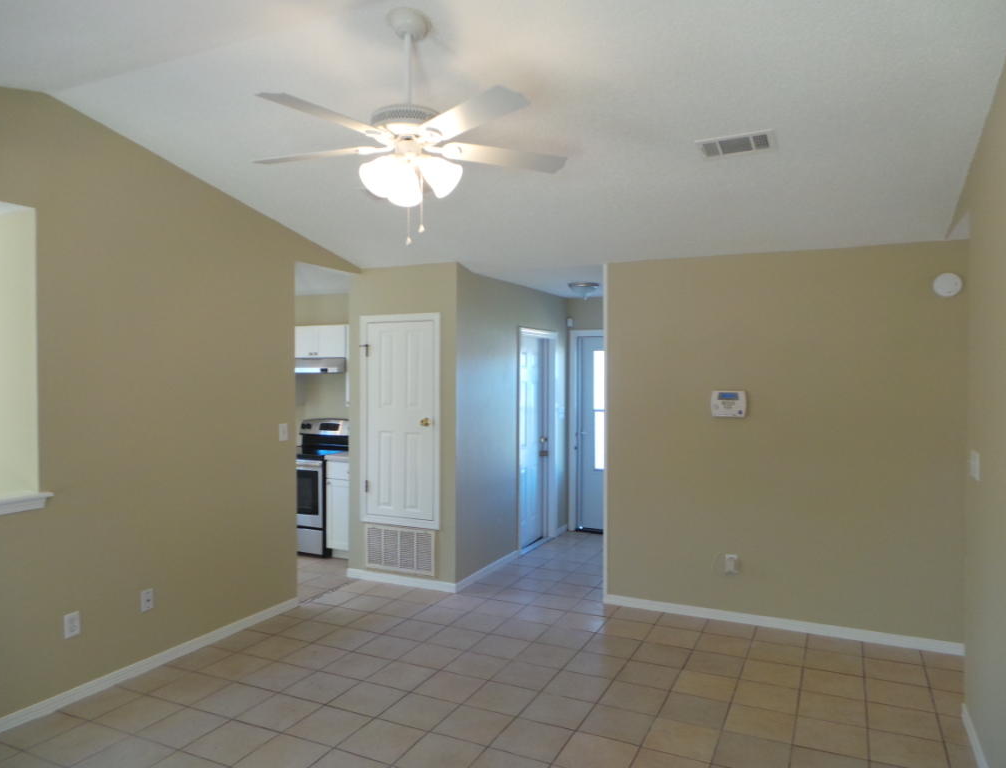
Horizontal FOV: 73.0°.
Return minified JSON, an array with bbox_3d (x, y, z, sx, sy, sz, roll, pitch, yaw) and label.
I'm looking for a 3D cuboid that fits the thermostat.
[{"bbox_3d":[1.494,0.136,4.501,0.207,0.168,0.040,0,1,27],"label":"thermostat"}]

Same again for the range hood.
[{"bbox_3d":[-1.744,-0.171,6.542,0.765,0.145,0.460,0,1,27],"label":"range hood"}]

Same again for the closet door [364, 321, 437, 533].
[{"bbox_3d":[-0.817,0.284,5.341,0.735,1.640,0.045,0,1,27],"label":"closet door"}]

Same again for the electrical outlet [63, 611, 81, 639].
[{"bbox_3d":[-2.162,1.212,3.418,0.010,0.116,0.075,0,1,27],"label":"electrical outlet"}]

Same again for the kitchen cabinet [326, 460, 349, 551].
[{"bbox_3d":[-1.219,1.118,6.225,0.490,0.840,0.600,0,1,27],"label":"kitchen cabinet"}]

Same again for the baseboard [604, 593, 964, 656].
[{"bbox_3d":[1.716,1.551,4.441,2.173,0.068,0.015,0,1,25],"label":"baseboard"}]

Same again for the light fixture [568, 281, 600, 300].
[{"bbox_3d":[0.704,-0.814,5.996,0.280,0.145,0.280,0,1,0],"label":"light fixture"}]

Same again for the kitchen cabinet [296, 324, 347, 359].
[{"bbox_3d":[-1.713,-0.397,6.602,0.765,0.305,0.320,0,1,27],"label":"kitchen cabinet"}]

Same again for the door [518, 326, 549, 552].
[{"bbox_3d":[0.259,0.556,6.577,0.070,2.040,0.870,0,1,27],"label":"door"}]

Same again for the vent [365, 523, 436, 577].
[{"bbox_3d":[-0.819,1.306,5.352,0.650,0.330,0.020,0,1,27],"label":"vent"}]

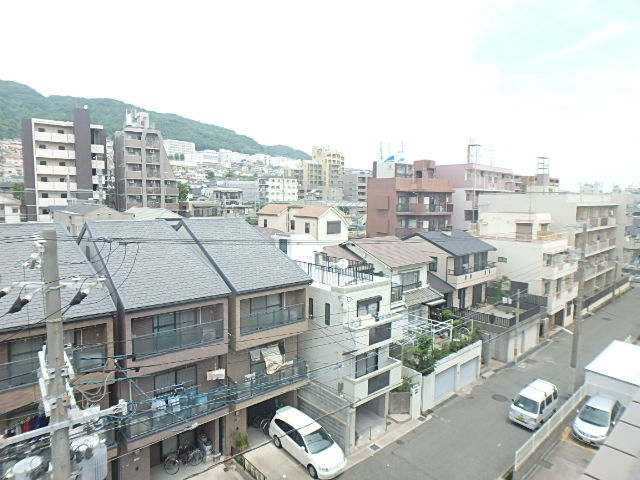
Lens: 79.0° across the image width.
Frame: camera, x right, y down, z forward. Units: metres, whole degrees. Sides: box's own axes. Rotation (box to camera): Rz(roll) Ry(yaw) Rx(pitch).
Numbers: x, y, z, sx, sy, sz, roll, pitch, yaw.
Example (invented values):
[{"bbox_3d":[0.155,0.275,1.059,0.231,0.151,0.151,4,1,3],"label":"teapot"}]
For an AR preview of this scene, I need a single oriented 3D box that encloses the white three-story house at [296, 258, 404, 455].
[{"bbox_3d":[0.697,5.824,24.174,4.100,9.200,7.900,-4,8,-41],"label":"white three-story house"}]

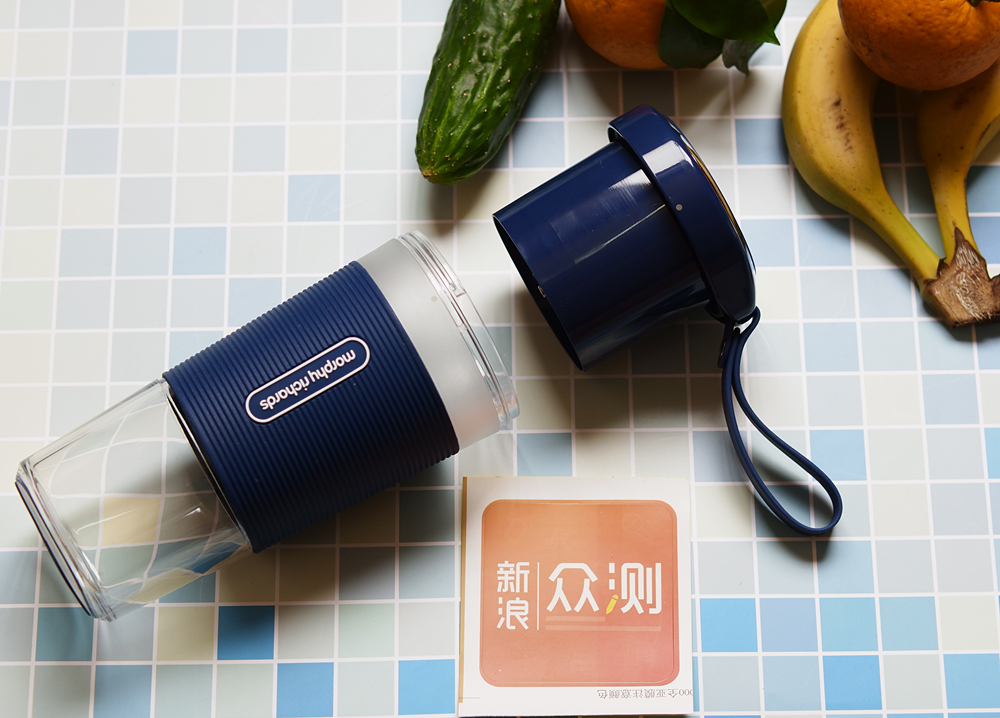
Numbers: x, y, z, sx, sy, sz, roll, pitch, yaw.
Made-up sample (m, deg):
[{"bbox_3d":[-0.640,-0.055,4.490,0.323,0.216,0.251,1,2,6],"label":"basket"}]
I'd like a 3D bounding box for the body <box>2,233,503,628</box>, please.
[{"bbox_3d":[-0.088,0.028,0.921,0.174,0.082,0.082,-29,77,-8],"label":"body"}]

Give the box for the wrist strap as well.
[{"bbox_3d":[0.102,0.027,0.945,0.031,0.027,0.088,-22,70,-8],"label":"wrist strap"}]

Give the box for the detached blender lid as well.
[{"bbox_3d":[0.048,-0.043,0.945,0.075,0.087,0.087,-29,71,-1],"label":"detached blender lid"}]

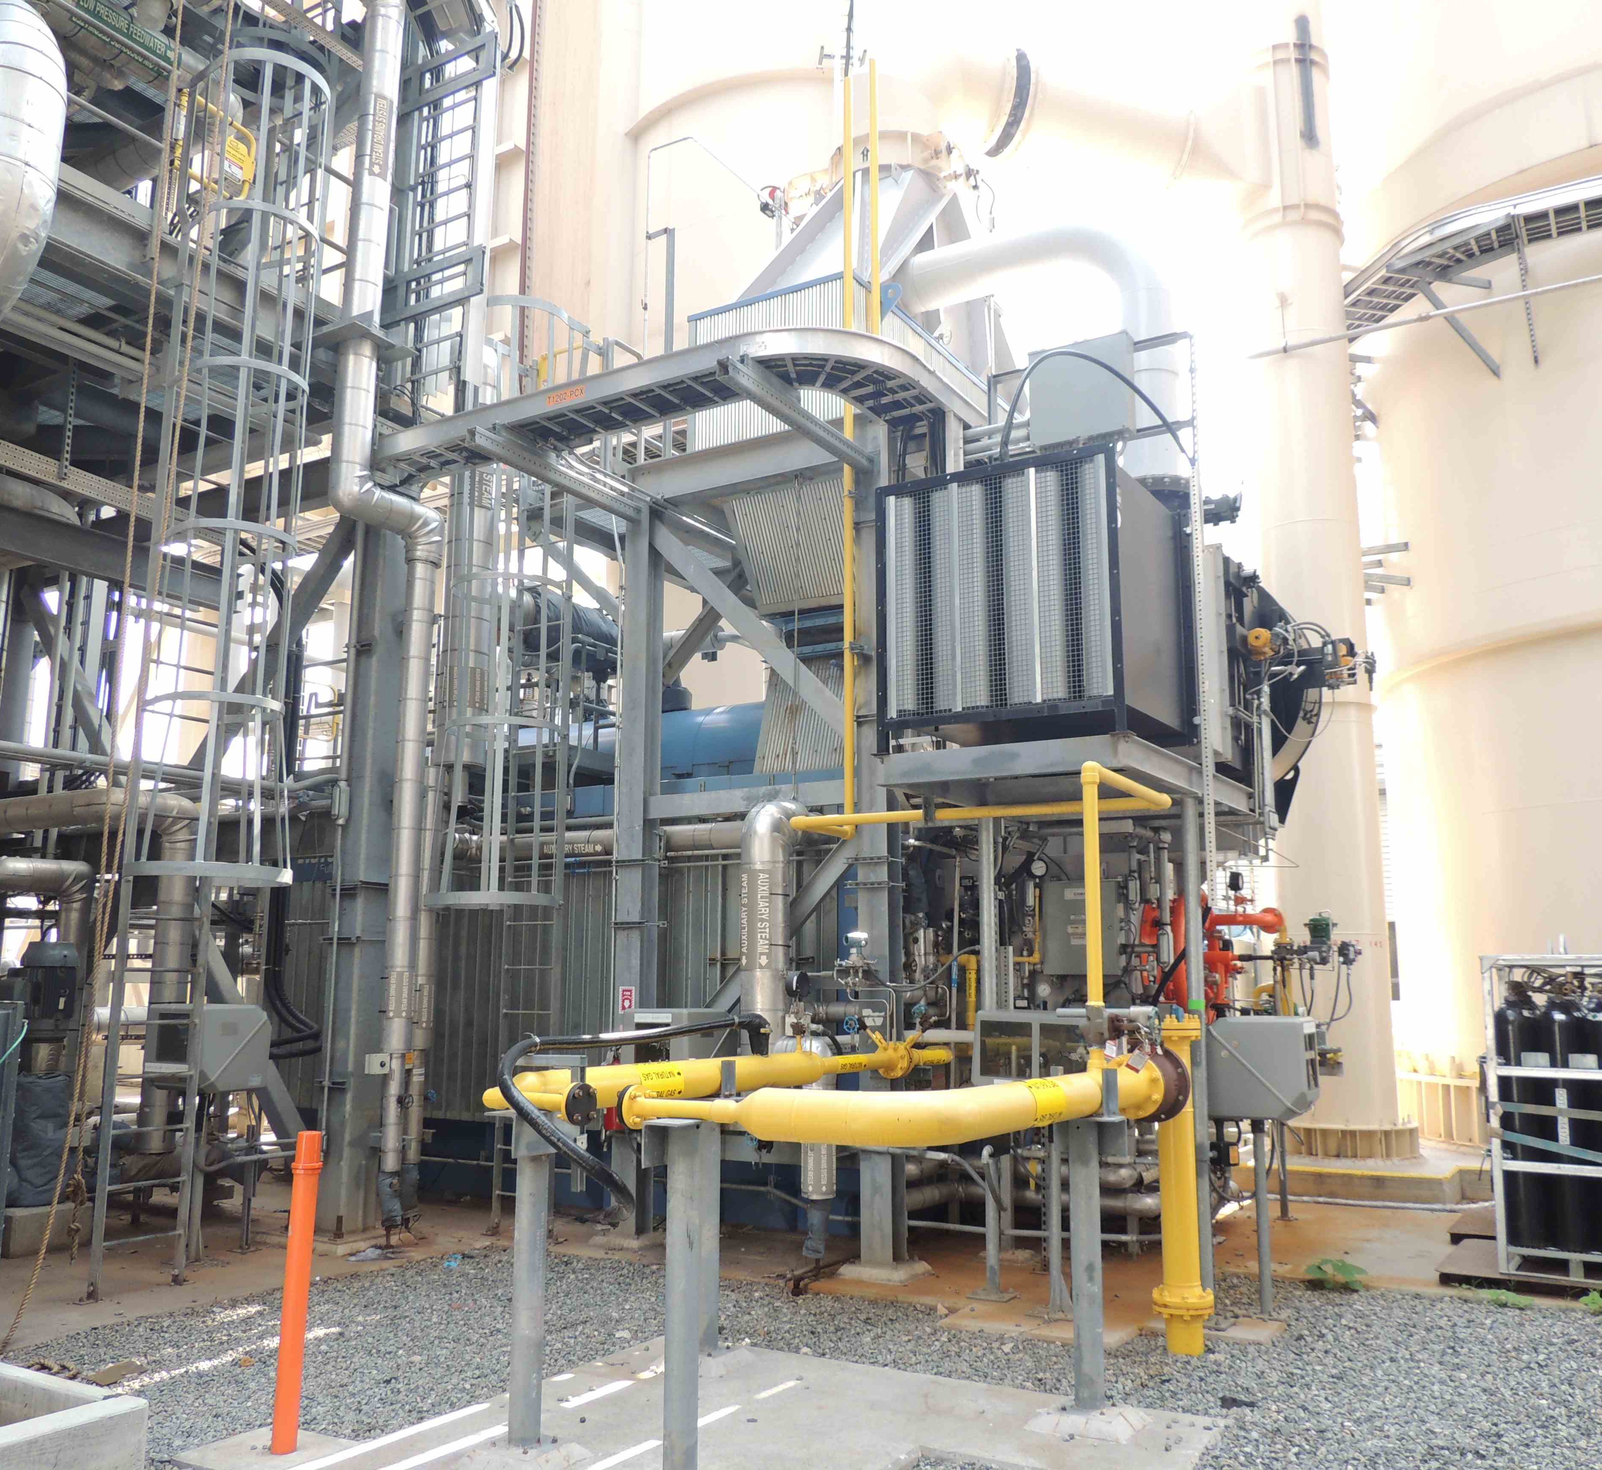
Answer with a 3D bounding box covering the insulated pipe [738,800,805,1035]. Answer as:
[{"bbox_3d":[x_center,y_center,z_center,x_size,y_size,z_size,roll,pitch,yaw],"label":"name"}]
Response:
[{"bbox_3d":[-0.166,1.109,8.158,0.285,1.427,0.460,-6,-12,30],"label":"insulated pipe"}]

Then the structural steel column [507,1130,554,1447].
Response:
[{"bbox_3d":[-0.985,1.970,4.913,0.118,1.107,0.118,-6,-12,30],"label":"structural steel column"}]

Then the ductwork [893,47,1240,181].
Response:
[{"bbox_3d":[2.527,-5.549,12.295,3.500,0.840,0.840,5,-11,-23],"label":"ductwork"}]

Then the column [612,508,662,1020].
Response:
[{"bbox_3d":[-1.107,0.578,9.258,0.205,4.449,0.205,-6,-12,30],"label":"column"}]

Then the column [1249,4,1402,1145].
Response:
[{"bbox_3d":[4.681,-1.904,12.622,0.920,10.958,0.920,-6,-12,30],"label":"column"}]

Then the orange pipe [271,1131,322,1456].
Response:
[{"bbox_3d":[-1.796,1.970,4.831,0.097,1.078,0.097,-6,-12,30],"label":"orange pipe"}]

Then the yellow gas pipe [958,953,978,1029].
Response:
[{"bbox_3d":[1.081,1.640,8.723,0.100,0.473,0.080,-6,-12,30],"label":"yellow gas pipe"}]

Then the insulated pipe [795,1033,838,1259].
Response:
[{"bbox_3d":[0.095,2.311,7.666,0.210,1.233,0.210,-6,-12,30],"label":"insulated pipe"}]

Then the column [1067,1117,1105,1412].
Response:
[{"bbox_3d":[1.118,2.065,5.345,0.118,1.088,0.118,-6,-12,30],"label":"column"}]

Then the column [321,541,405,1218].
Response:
[{"bbox_3d":[-2.963,0.834,9.364,0.260,4.861,0.260,-6,-12,30],"label":"column"}]

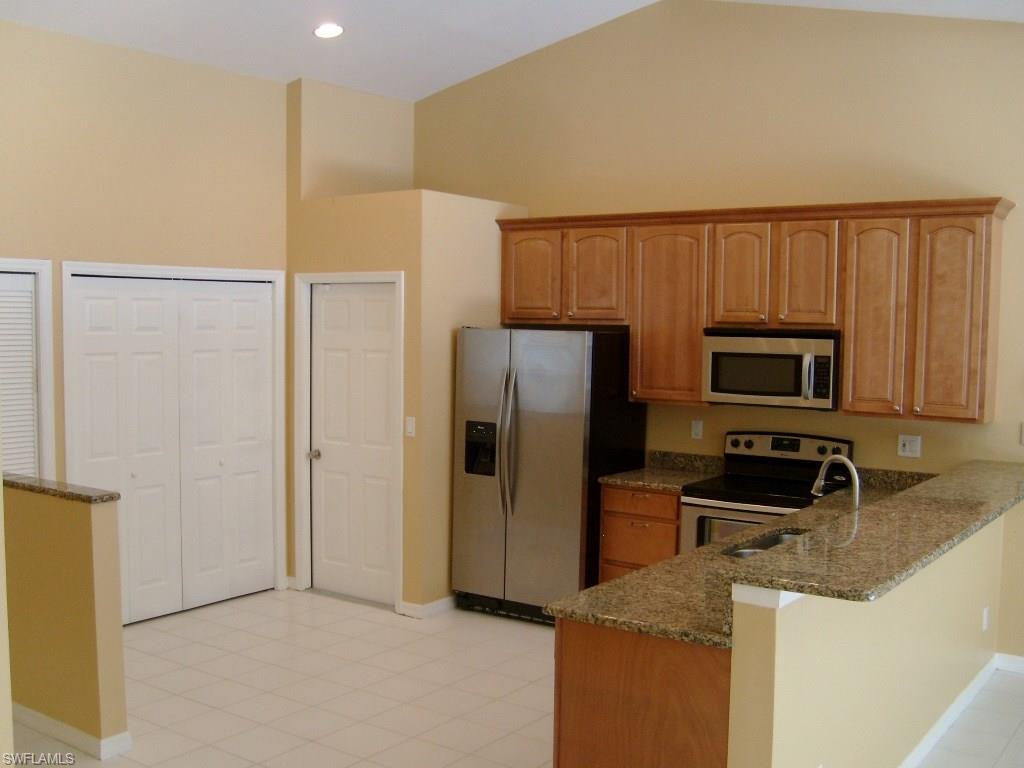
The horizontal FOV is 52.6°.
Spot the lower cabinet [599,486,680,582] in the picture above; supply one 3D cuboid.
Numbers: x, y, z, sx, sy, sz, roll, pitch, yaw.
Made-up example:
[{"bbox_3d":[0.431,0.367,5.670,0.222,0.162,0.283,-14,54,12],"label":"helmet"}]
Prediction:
[{"bbox_3d":[0.911,1.033,6.289,0.519,0.874,0.620,3,4,33],"label":"lower cabinet"}]

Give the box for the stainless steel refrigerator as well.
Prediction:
[{"bbox_3d":[0.230,0.553,6.553,0.906,1.772,0.815,3,4,33],"label":"stainless steel refrigerator"}]

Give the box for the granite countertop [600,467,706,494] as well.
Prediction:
[{"bbox_3d":[0.909,0.577,6.253,0.529,0.040,0.648,3,4,33],"label":"granite countertop"}]

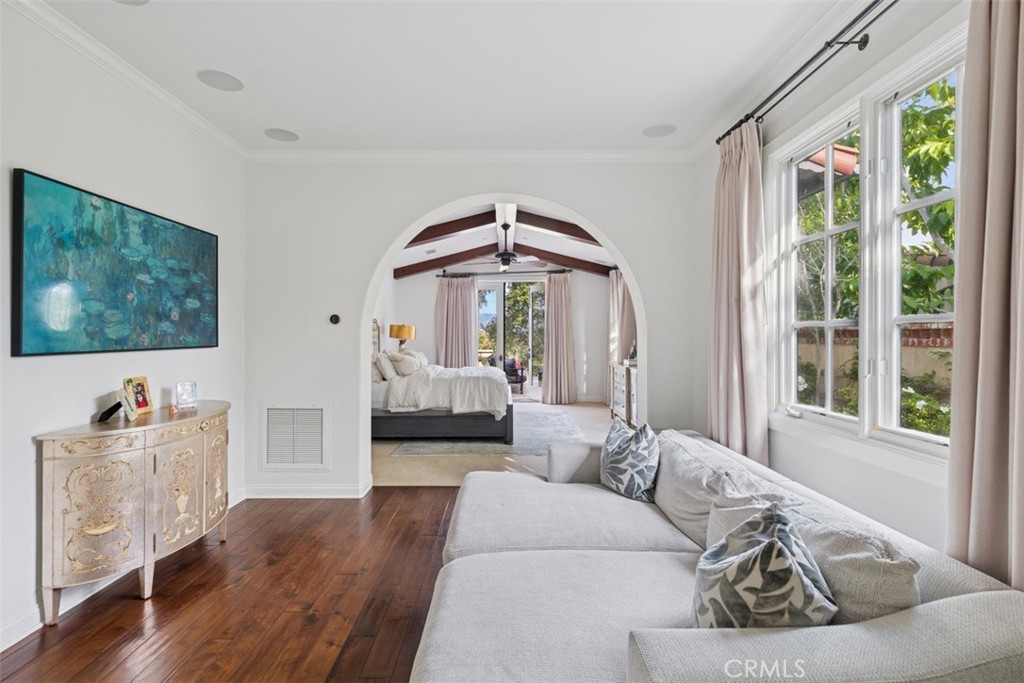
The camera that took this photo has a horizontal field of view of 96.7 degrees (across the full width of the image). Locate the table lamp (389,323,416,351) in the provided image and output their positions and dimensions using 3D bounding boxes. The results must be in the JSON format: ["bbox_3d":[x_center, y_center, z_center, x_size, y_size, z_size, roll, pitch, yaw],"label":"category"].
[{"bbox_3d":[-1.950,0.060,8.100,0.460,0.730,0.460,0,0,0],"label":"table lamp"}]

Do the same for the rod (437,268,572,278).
[{"bbox_3d":[-0.141,-1.327,8.864,2.645,0.070,0.100,-2,1,-1],"label":"rod"}]

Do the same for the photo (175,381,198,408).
[{"bbox_3d":[-2.081,0.343,2.906,0.105,0.170,0.040,0,1,-31],"label":"photo"}]

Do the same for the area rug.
[{"bbox_3d":[-0.222,1.250,6.580,2.362,0.012,2.932,0,1,-1],"label":"area rug"}]

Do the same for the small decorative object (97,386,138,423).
[{"bbox_3d":[-2.120,0.341,2.460,0.160,0.170,0.180,-1,1,-35],"label":"small decorative object"}]

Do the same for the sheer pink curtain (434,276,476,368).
[{"bbox_3d":[-1.108,-0.028,8.869,0.791,2.482,0.180,0,1,-1],"label":"sheer pink curtain"}]

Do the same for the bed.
[{"bbox_3d":[-1.153,0.455,6.652,2.325,1.600,2.050,0,1,-1],"label":"bed"}]

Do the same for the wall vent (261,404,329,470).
[{"bbox_3d":[-1.779,0.789,3.733,0.578,0.570,0.025,0,1,-1],"label":"wall vent"}]

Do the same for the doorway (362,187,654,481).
[{"bbox_3d":[-0.060,0.035,3.897,2.370,2.518,0.280,0,1,-1],"label":"doorway"}]

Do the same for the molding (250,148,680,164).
[{"bbox_3d":[-0.326,-1.516,3.701,3.707,0.085,0.070,0,1,-1],"label":"molding"}]

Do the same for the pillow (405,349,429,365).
[{"bbox_3d":[-1.559,0.297,7.184,0.180,0.430,0.600,-38,1,0],"label":"pillow"}]

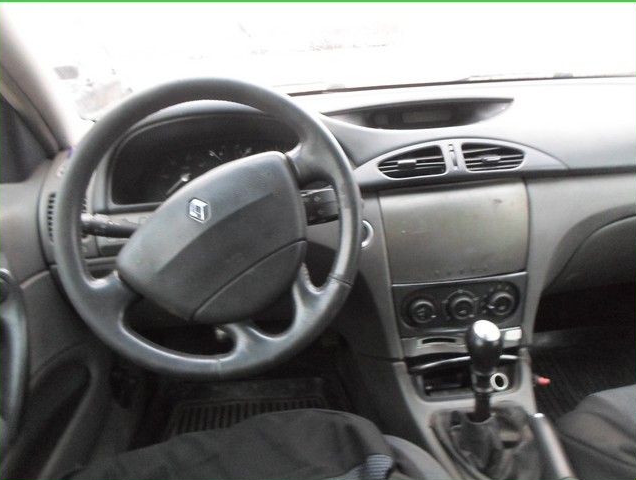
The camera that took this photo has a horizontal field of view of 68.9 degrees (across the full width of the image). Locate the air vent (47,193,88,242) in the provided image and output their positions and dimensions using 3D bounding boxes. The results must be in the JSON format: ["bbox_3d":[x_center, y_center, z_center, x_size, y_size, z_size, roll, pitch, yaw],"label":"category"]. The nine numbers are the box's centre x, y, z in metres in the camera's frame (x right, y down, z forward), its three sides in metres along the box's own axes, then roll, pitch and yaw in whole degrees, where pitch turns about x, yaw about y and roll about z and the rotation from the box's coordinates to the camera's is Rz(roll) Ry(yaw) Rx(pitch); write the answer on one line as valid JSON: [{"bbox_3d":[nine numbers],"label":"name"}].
[{"bbox_3d":[-0.427,-0.038,0.790,0.063,0.080,0.030,-7,13,-8],"label":"air vent"}]

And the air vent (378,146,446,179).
[{"bbox_3d":[0.153,-0.127,0.760,0.106,0.047,0.030,-5,11,-4],"label":"air vent"}]

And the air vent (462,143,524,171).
[{"bbox_3d":[0.290,-0.137,0.770,0.100,0.046,0.030,-5,11,-4],"label":"air vent"}]

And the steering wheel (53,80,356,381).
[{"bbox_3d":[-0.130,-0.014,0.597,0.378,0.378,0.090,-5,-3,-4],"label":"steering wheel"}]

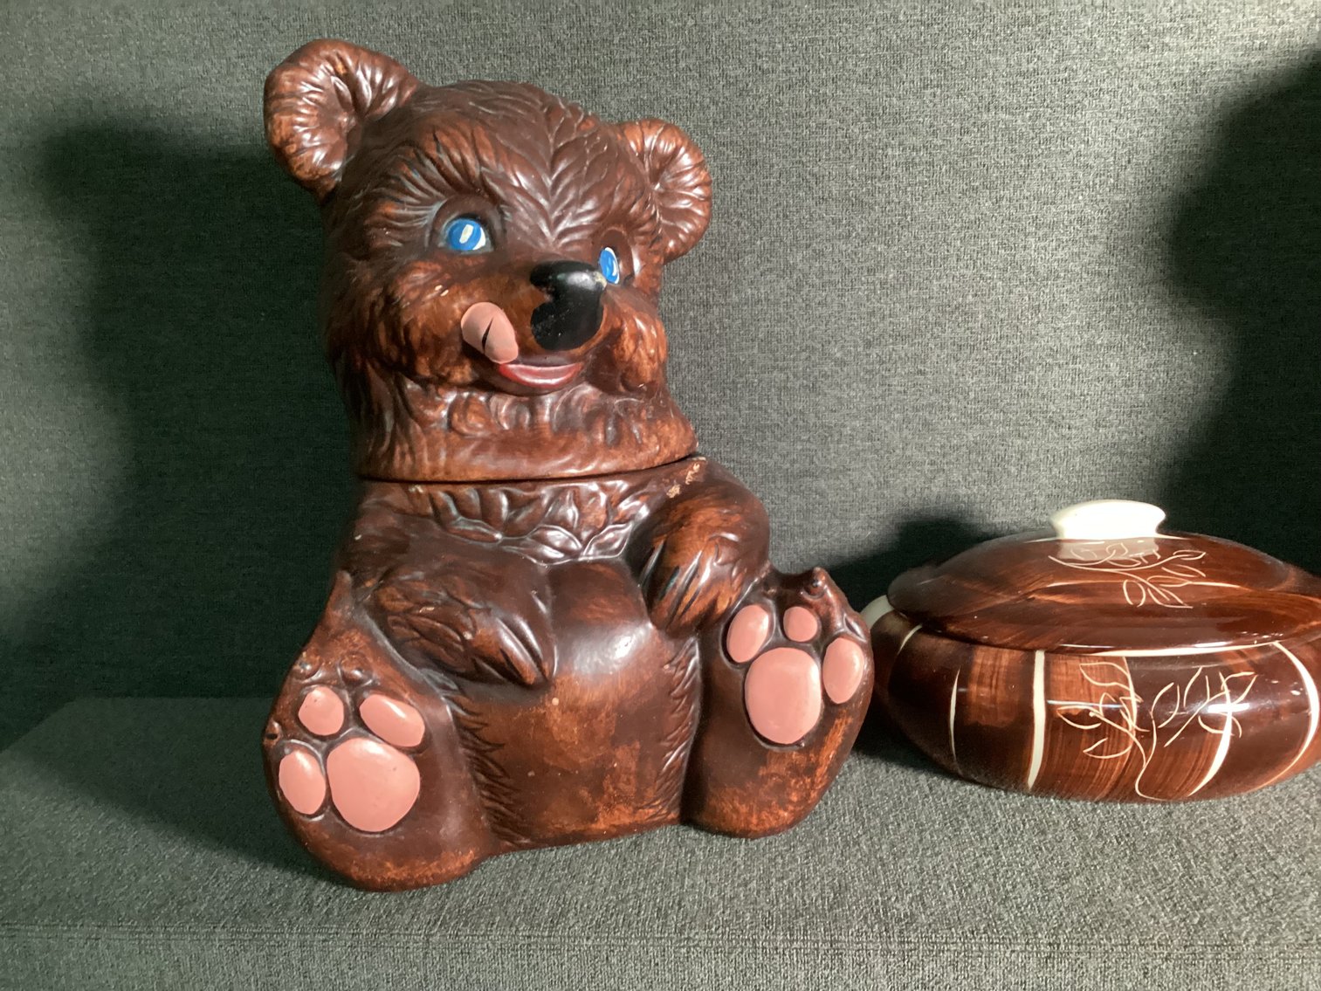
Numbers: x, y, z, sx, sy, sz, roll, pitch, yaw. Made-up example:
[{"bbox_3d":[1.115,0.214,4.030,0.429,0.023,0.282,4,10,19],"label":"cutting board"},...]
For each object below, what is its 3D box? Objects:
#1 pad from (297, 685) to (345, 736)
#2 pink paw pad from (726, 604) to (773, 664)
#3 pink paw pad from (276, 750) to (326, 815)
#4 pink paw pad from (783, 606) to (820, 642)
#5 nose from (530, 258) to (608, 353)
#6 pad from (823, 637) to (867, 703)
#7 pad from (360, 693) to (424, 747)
[{"bbox_3d":[-0.126,0.080,0.441,0.018,0.018,0.009,-3,2,-2],"label":"pad"},{"bbox_3d":[0.035,0.055,0.467,0.018,0.023,0.009,-7,3,-19],"label":"pink paw pad"},{"bbox_3d":[-0.133,0.106,0.440,0.018,0.025,0.010,0,2,8],"label":"pink paw pad"},{"bbox_3d":[0.057,0.051,0.475,0.015,0.015,0.008,-9,3,-24],"label":"pink paw pad"},{"bbox_3d":[-0.033,-0.068,0.423,0.029,0.032,0.022,0,12,-27],"label":"nose"},{"bbox_3d":[0.075,0.071,0.481,0.021,0.026,0.010,-13,7,-36],"label":"pad"},{"bbox_3d":[-0.099,0.083,0.439,0.025,0.021,0.010,-5,0,-12],"label":"pad"}]

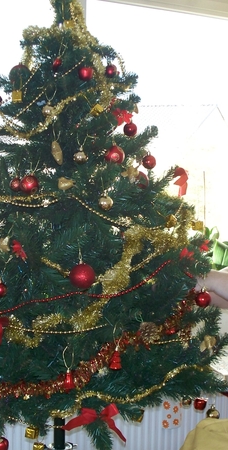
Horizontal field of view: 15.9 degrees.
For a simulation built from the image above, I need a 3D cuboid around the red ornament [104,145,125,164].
[{"bbox_3d":[0.001,-0.173,1.990,0.049,0.051,0.049,1,5,0],"label":"red ornament"}]

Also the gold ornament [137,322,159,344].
[{"bbox_3d":[0.084,0.257,1.930,0.047,0.050,0.046,1,5,0],"label":"gold ornament"}]

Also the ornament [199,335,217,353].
[{"bbox_3d":[0.241,0.307,2.100,0.044,0.046,0.025,0,5,-11],"label":"ornament"}]

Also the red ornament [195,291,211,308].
[{"bbox_3d":[0.226,0.190,2.080,0.038,0.045,0.038,1,4,0],"label":"red ornament"}]

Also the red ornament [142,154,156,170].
[{"bbox_3d":[0.090,-0.159,2.070,0.035,0.039,0.035,1,5,2],"label":"red ornament"}]

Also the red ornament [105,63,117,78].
[{"bbox_3d":[-0.009,-0.407,2.150,0.030,0.034,0.030,1,5,0],"label":"red ornament"}]

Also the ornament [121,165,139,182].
[{"bbox_3d":[0.041,-0.130,2.070,0.046,0.044,0.022,0,5,-9],"label":"ornament"}]

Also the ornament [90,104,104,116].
[{"bbox_3d":[-0.040,-0.280,1.990,0.028,0.028,0.028,1,5,-1],"label":"ornament"}]

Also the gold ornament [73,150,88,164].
[{"bbox_3d":[-0.081,-0.164,1.980,0.036,0.036,0.036,0,5,-2],"label":"gold ornament"}]

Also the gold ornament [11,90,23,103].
[{"bbox_3d":[-0.259,-0.342,2.170,0.027,0.029,0.026,1,4,-7],"label":"gold ornament"}]

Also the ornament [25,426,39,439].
[{"bbox_3d":[-0.223,0.560,2.200,0.028,0.030,0.028,3,4,24],"label":"ornament"}]

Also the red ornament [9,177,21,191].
[{"bbox_3d":[-0.250,-0.104,2.050,0.030,0.033,0.030,1,5,0],"label":"red ornament"}]

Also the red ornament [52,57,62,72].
[{"bbox_3d":[-0.142,-0.404,2.050,0.021,0.039,0.021,1,5,0],"label":"red ornament"}]

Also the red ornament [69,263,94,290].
[{"bbox_3d":[-0.076,0.117,1.895,0.060,0.062,0.060,1,5,0],"label":"red ornament"}]

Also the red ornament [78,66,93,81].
[{"bbox_3d":[-0.075,-0.400,2.150,0.037,0.038,0.037,1,4,0],"label":"red ornament"}]

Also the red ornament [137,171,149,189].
[{"bbox_3d":[0.069,-0.112,2.040,0.042,0.044,0.042,1,4,0],"label":"red ornament"}]

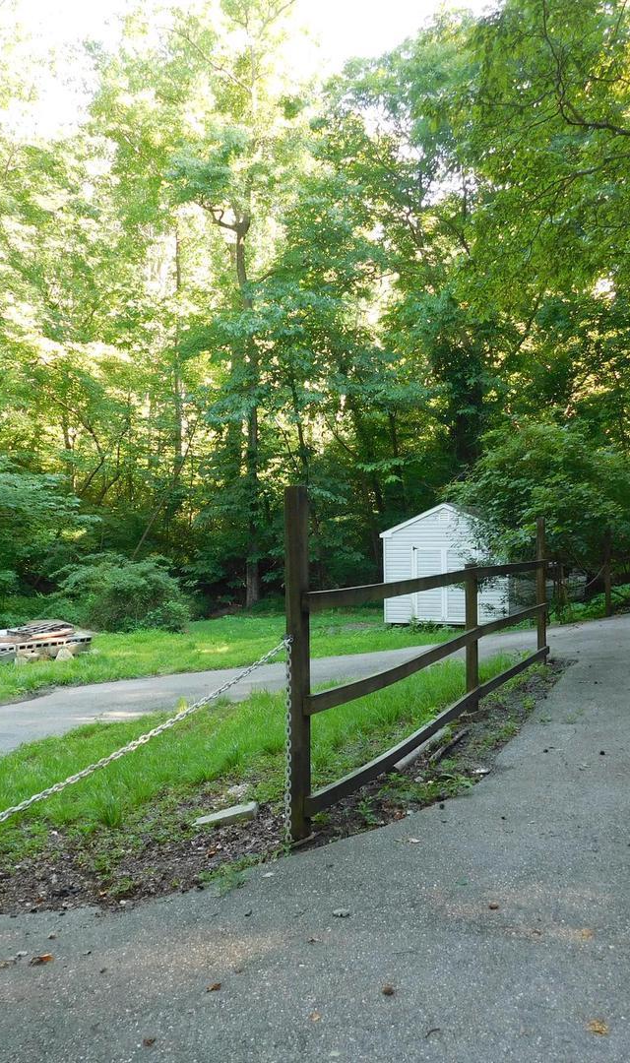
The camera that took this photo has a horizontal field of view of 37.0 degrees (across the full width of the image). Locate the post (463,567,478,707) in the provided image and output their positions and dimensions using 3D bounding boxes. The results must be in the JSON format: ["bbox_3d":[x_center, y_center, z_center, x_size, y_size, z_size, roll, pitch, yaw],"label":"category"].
[{"bbox_3d":[1.334,0.890,8.000,0.090,1.230,0.090,-1,0,24],"label":"post"}]

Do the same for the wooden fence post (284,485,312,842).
[{"bbox_3d":[-0.080,0.635,4.600,0.090,1.710,0.090,-1,0,23],"label":"wooden fence post"}]

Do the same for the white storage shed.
[{"bbox_3d":[4.040,0.830,24.600,3.350,2.980,4.100,-1,0,25],"label":"white storage shed"}]

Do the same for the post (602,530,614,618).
[{"bbox_3d":[5.430,0.777,17.400,0.095,1.620,0.095,-1,0,25],"label":"post"}]

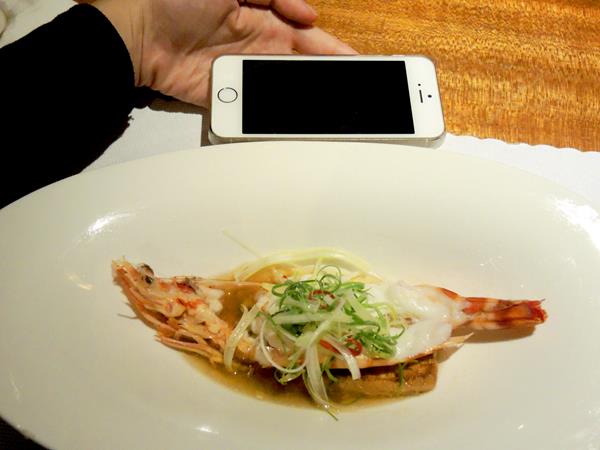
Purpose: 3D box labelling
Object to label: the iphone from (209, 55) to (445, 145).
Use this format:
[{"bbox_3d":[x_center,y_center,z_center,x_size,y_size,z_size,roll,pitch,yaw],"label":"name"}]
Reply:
[{"bbox_3d":[0.014,-0.068,0.395,0.124,0.008,0.059,0,59,-3],"label":"iphone"}]

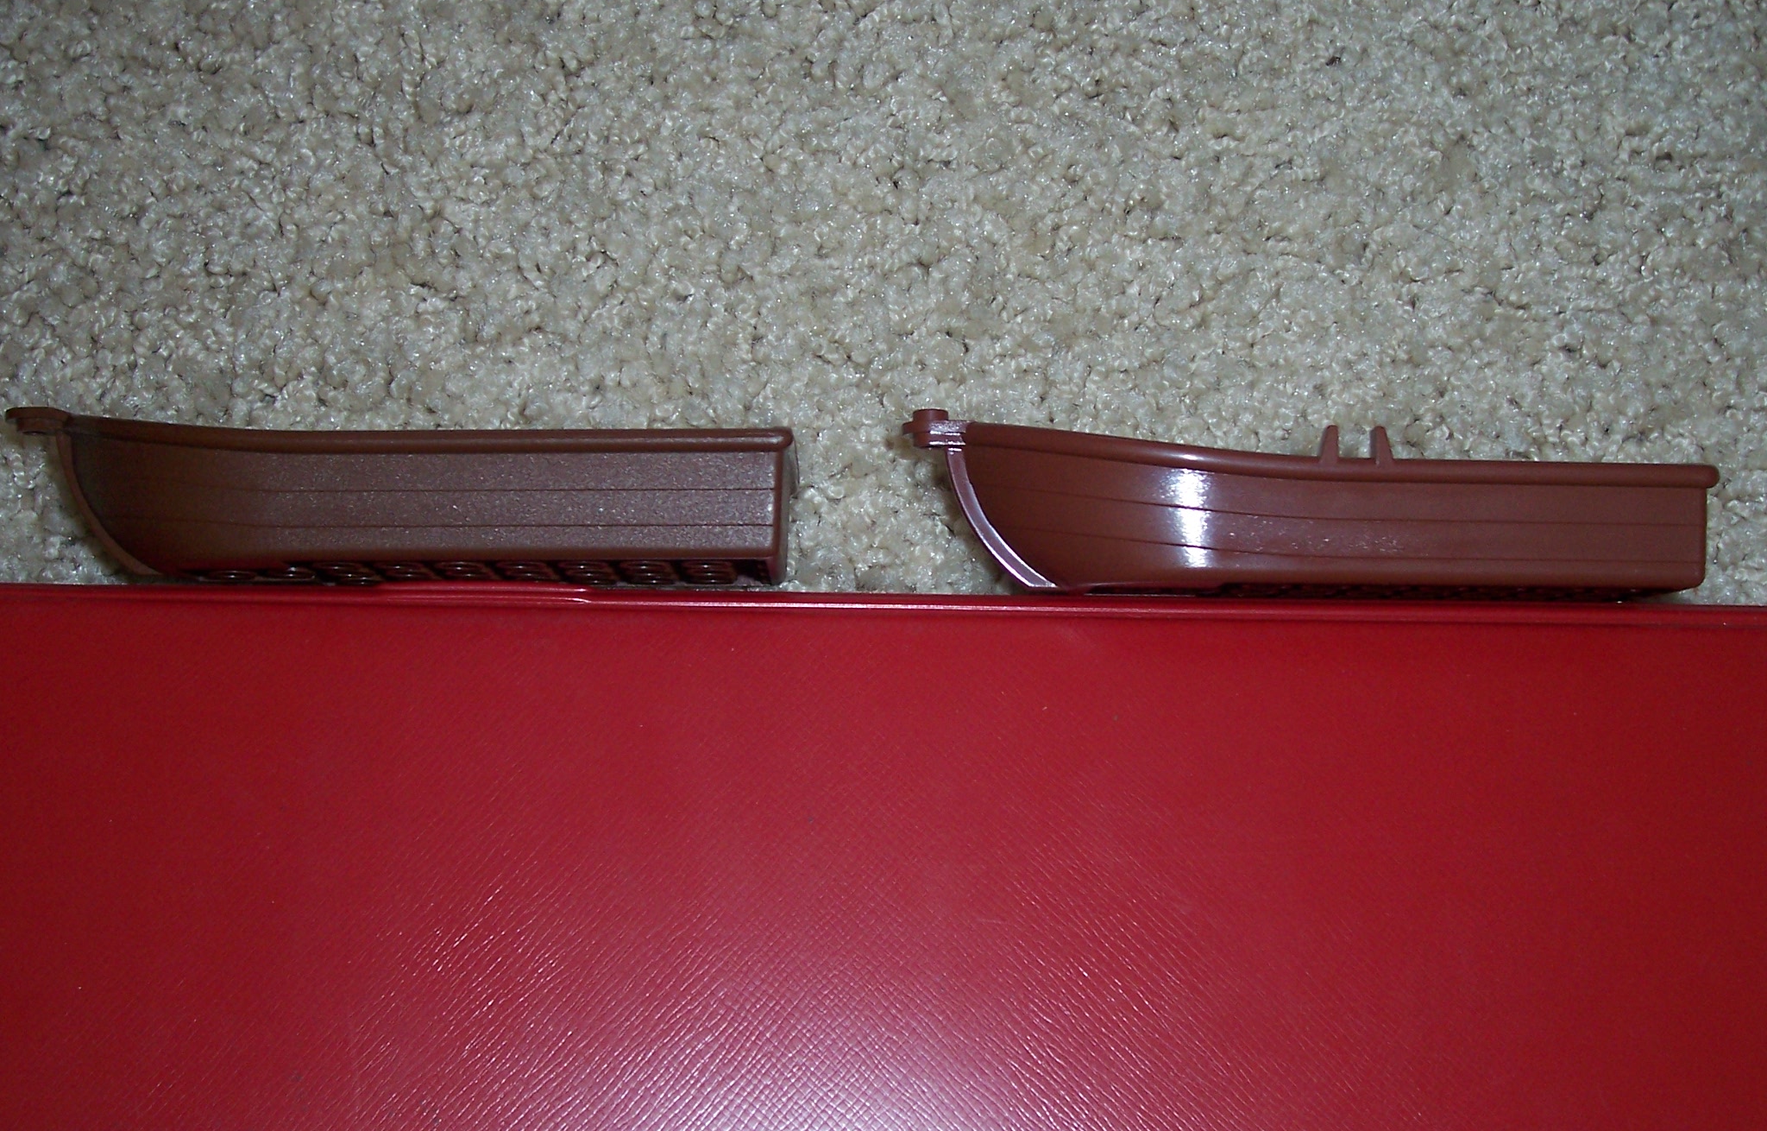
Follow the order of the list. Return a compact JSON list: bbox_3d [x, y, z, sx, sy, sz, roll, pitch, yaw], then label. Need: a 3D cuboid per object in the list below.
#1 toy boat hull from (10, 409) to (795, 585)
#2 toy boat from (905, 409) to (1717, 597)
[{"bbox_3d":[-0.065,-0.010,0.289,0.107,0.040,0.023,0,83,-1],"label":"toy boat hull"},{"bbox_3d":[0.056,-0.009,0.300,0.107,0.040,0.025,1,85,-1],"label":"toy boat"}]

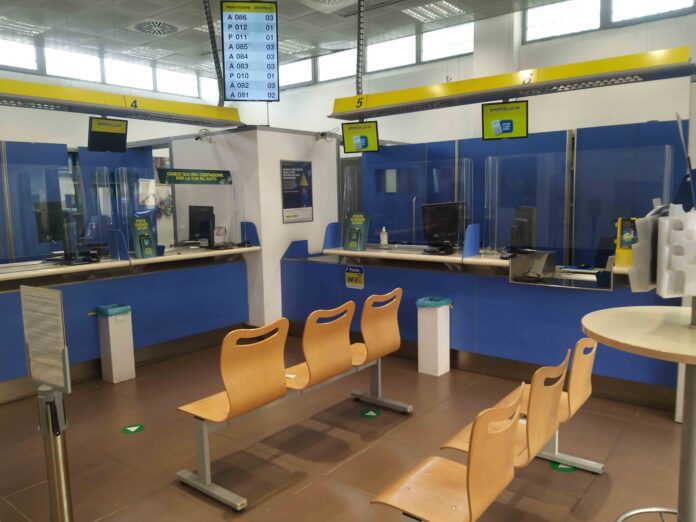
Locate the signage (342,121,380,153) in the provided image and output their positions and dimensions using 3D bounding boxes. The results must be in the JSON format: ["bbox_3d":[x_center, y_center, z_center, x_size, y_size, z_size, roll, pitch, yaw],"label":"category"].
[{"bbox_3d":[0.134,-1.271,5.596,0.385,0.305,0.050,1,17,22],"label":"signage"}]

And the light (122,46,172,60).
[{"bbox_3d":[-3.271,-3.411,8.845,0.600,0.080,0.600,4,9,38],"label":"light"}]

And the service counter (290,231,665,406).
[{"bbox_3d":[0.847,0.428,4.960,3.782,1.054,0.728,4,9,38],"label":"service counter"}]

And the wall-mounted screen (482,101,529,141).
[{"bbox_3d":[1.347,-1.199,4.641,0.385,0.305,0.050,2,18,28],"label":"wall-mounted screen"}]

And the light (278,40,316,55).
[{"bbox_3d":[-0.936,-3.445,8.670,0.600,0.080,0.600,4,9,38],"label":"light"}]

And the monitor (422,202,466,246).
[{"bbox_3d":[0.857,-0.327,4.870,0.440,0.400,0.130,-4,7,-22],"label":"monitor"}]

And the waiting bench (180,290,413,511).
[{"bbox_3d":[-0.256,0.709,3.449,0.566,0.899,1.643,4,9,39],"label":"waiting bench"}]

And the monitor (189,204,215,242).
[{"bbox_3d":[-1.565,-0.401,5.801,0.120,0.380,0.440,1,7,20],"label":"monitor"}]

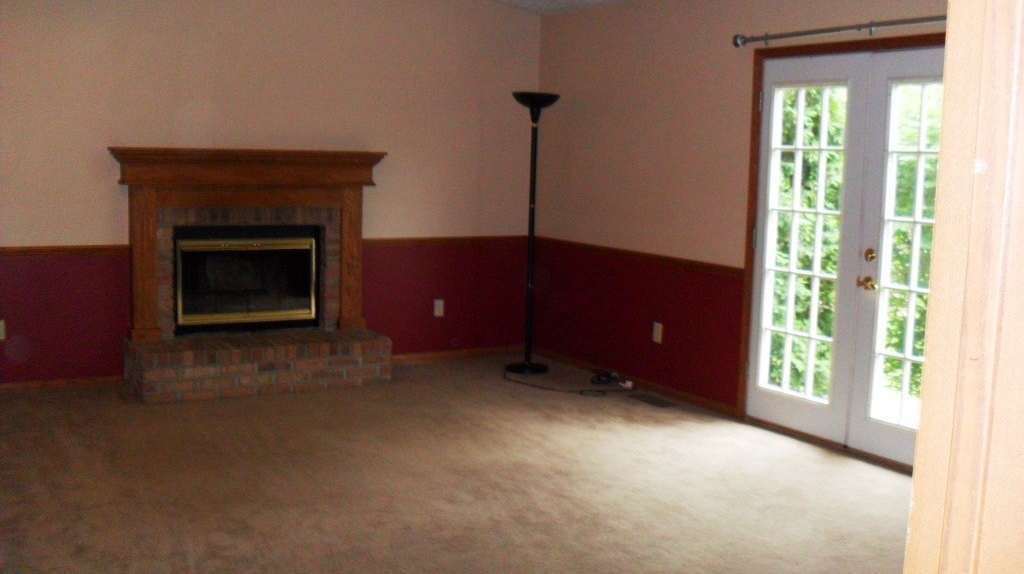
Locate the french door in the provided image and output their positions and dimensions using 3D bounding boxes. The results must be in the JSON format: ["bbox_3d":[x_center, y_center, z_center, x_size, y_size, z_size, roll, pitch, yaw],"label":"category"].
[{"bbox_3d":[1.734,-0.163,5.180,0.078,1.991,1.453,-3,8,-32],"label":"french door"}]

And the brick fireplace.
[{"bbox_3d":[-1.550,-0.114,6.365,1.653,1.438,0.429,-3,8,-32],"label":"brick fireplace"}]

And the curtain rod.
[{"bbox_3d":[1.704,-1.248,4.998,0.117,0.083,1.745,-3,8,-32],"label":"curtain rod"}]

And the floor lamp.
[{"bbox_3d":[0.138,-0.347,6.956,0.322,1.857,0.322,2,7,0],"label":"floor lamp"}]

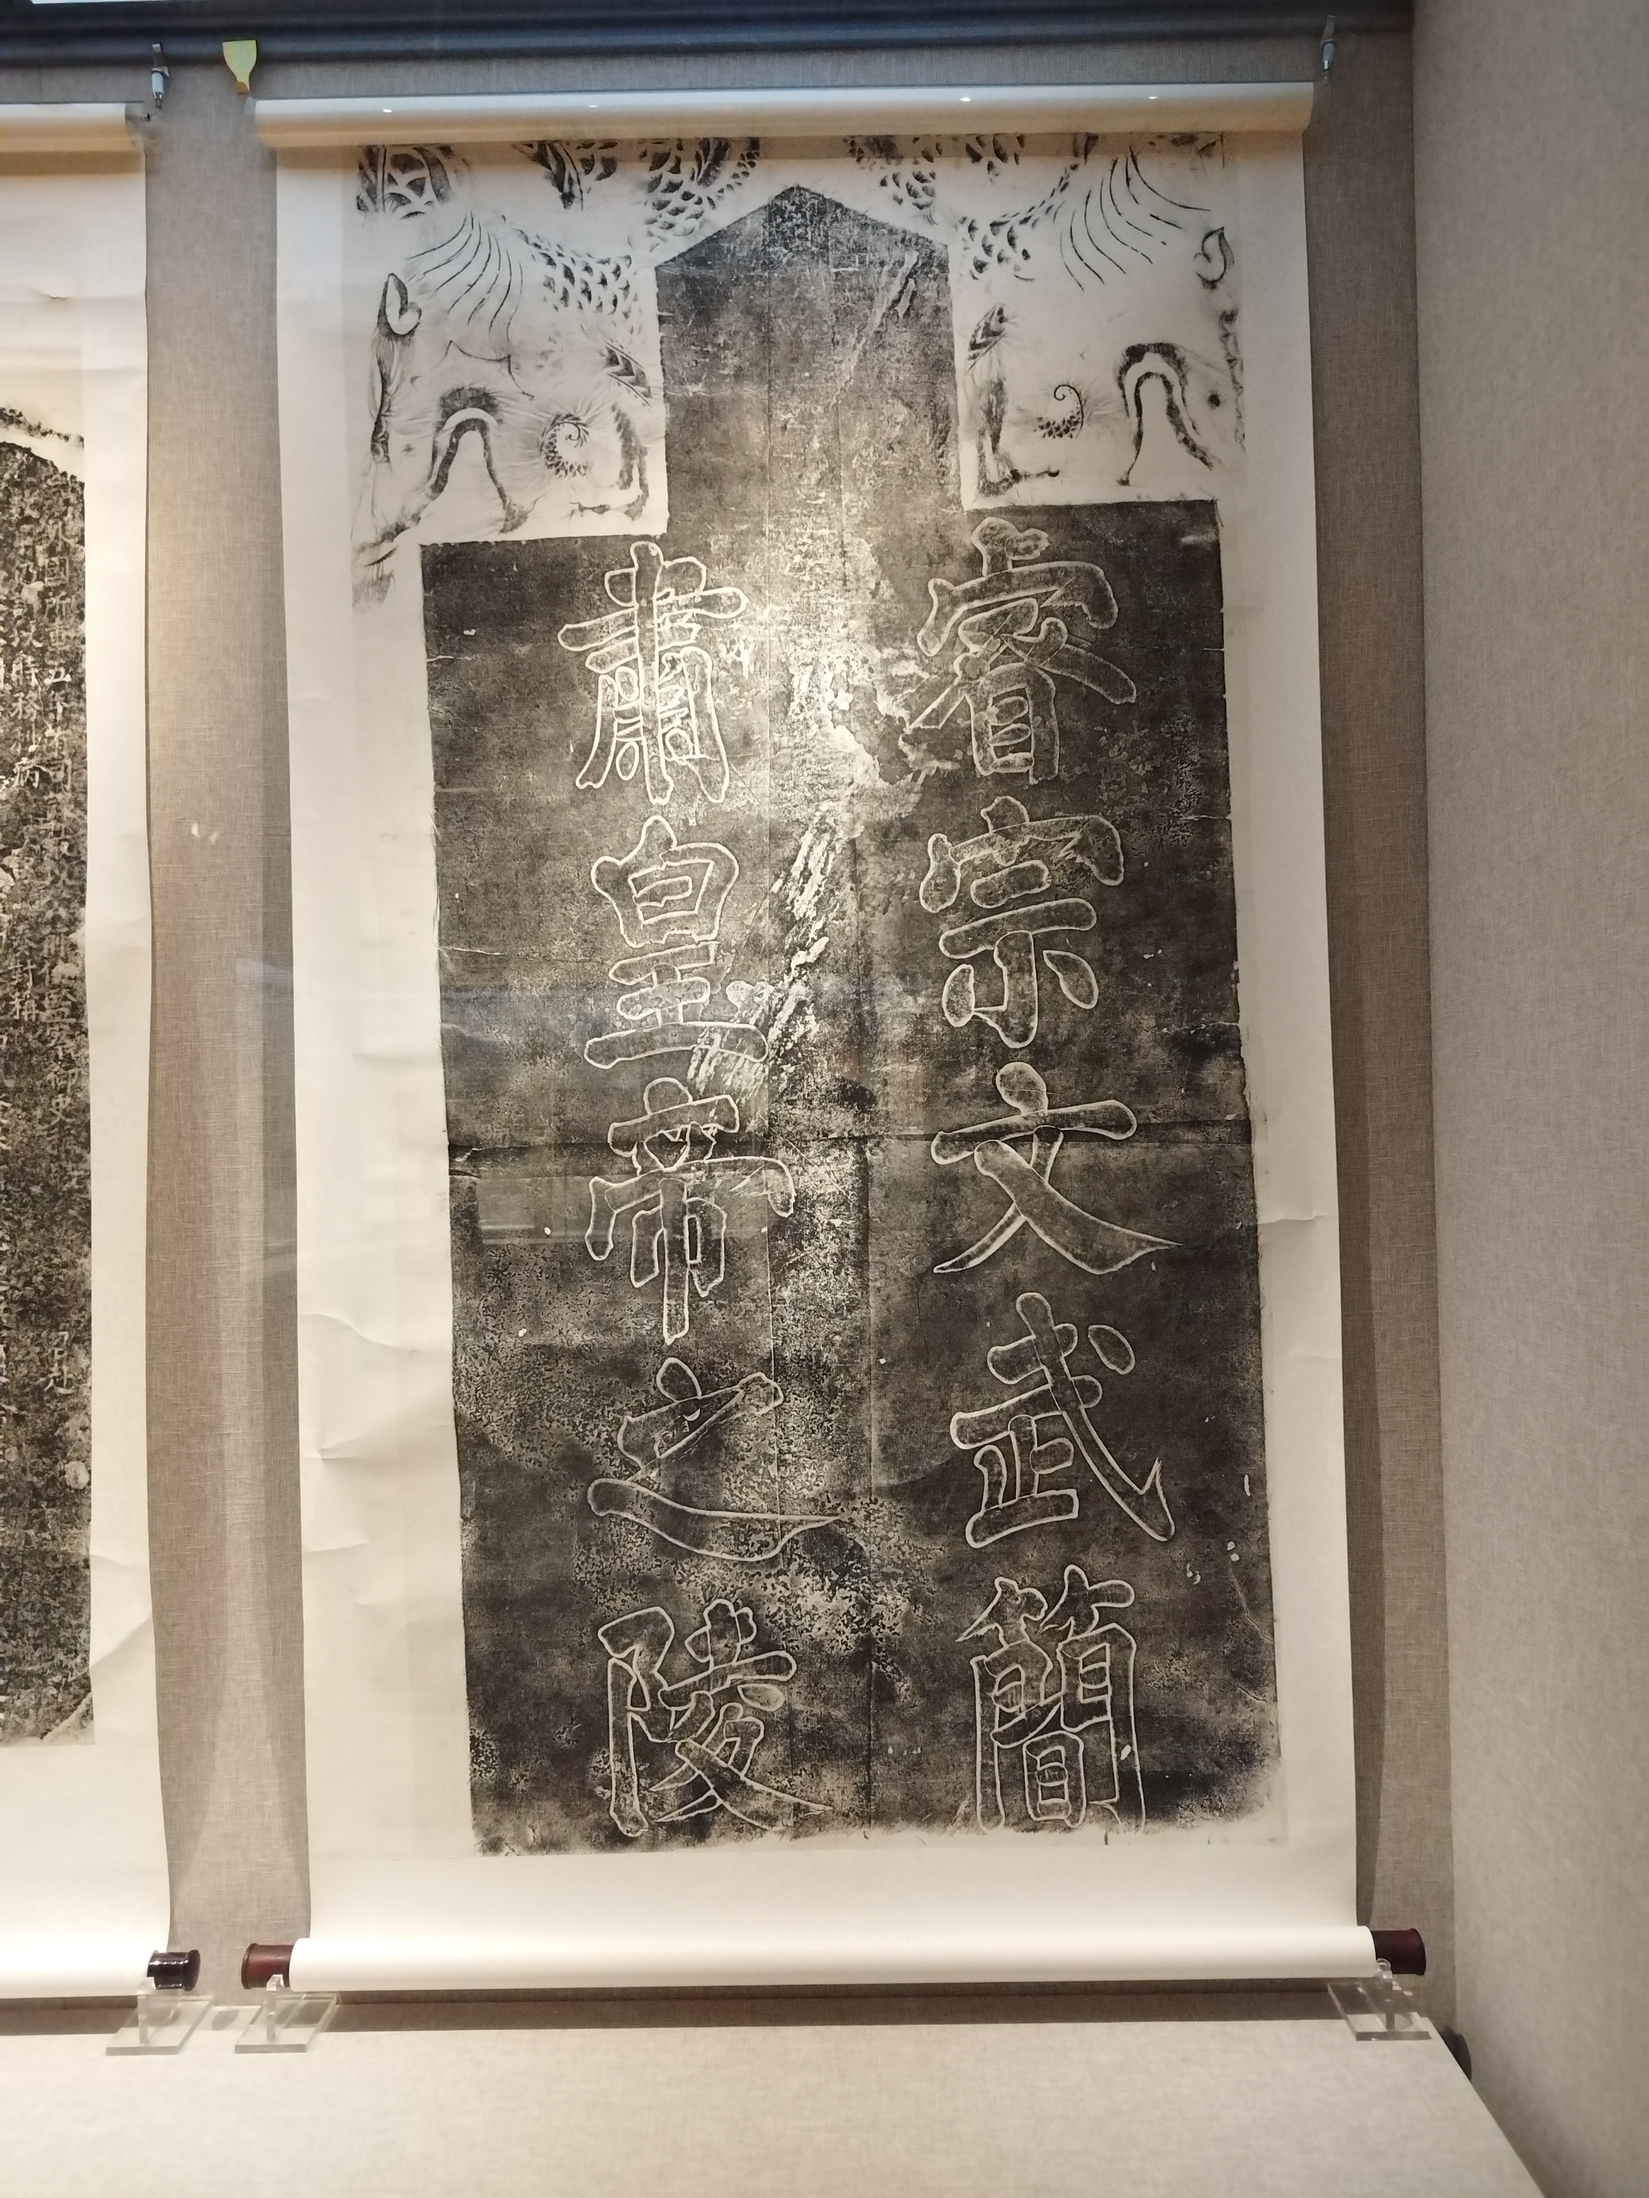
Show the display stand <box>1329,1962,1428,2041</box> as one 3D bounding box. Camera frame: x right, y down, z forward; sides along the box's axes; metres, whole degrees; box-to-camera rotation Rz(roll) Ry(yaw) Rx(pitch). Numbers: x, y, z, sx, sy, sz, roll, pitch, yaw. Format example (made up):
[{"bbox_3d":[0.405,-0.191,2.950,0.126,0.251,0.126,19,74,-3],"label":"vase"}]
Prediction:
[{"bbox_3d":[0.576,0.918,1.720,0.073,0.071,0.096,-1,-1,0],"label":"display stand"}]

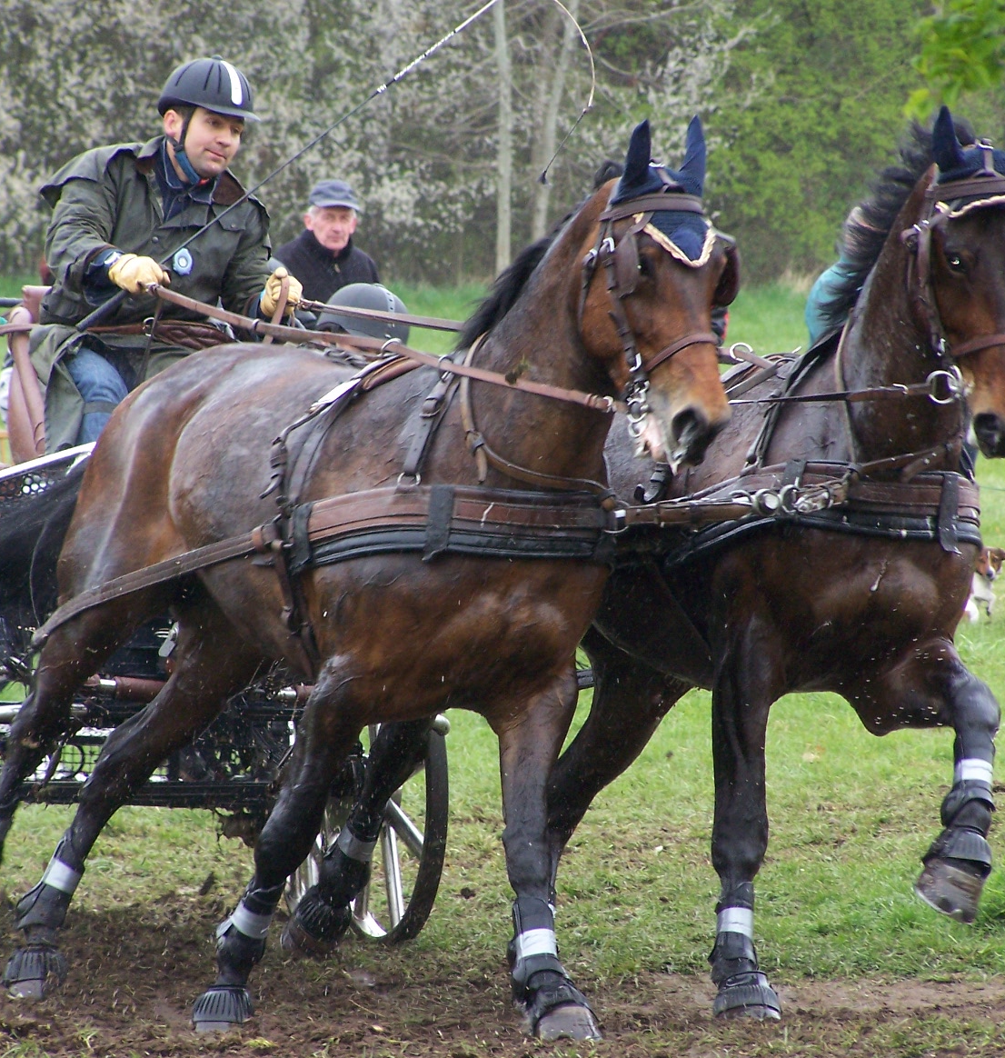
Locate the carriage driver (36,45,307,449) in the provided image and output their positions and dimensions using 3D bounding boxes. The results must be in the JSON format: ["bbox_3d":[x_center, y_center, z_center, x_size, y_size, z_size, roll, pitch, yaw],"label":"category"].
[{"bbox_3d":[-0.865,-0.480,29.500,0.630,1.420,0.780,-1,2,-18],"label":"carriage driver"}]

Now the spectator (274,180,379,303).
[{"bbox_3d":[-0.640,-0.390,43.200,0.500,1.770,0.340,0,2,-5],"label":"spectator"}]

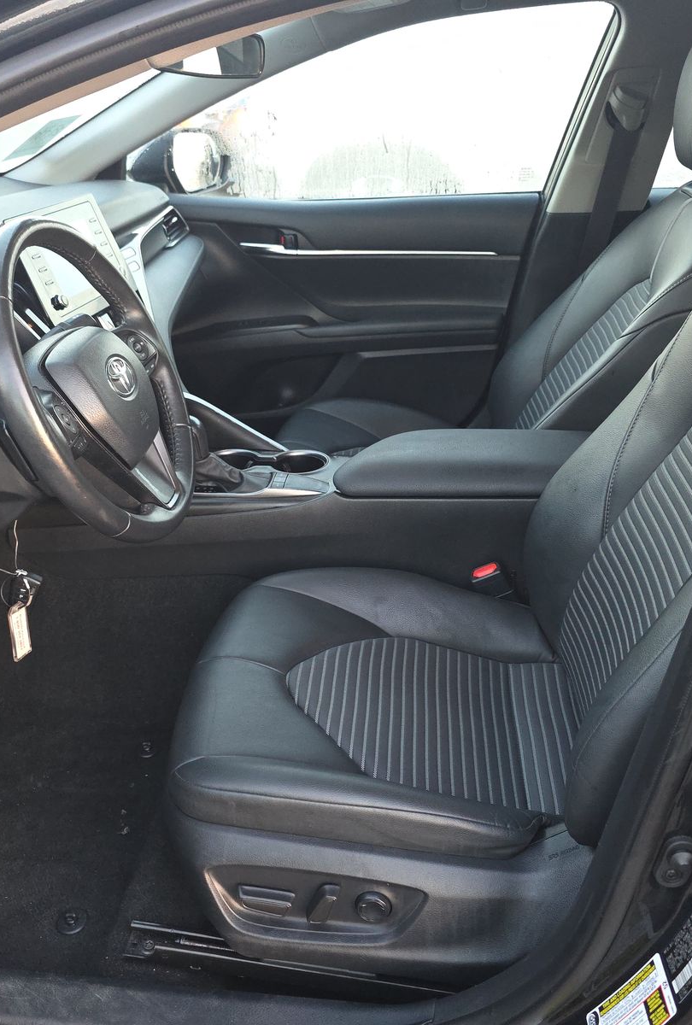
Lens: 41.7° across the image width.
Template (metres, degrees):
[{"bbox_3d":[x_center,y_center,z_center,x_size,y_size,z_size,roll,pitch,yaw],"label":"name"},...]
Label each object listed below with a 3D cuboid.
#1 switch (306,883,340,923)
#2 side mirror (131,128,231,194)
[{"bbox_3d":[-0.024,0.389,0.901,0.021,0.046,0.018,17,26,0],"label":"switch"},{"bbox_3d":[-0.394,-0.837,2.168,0.165,0.145,0.220,7,26,18],"label":"side mirror"}]

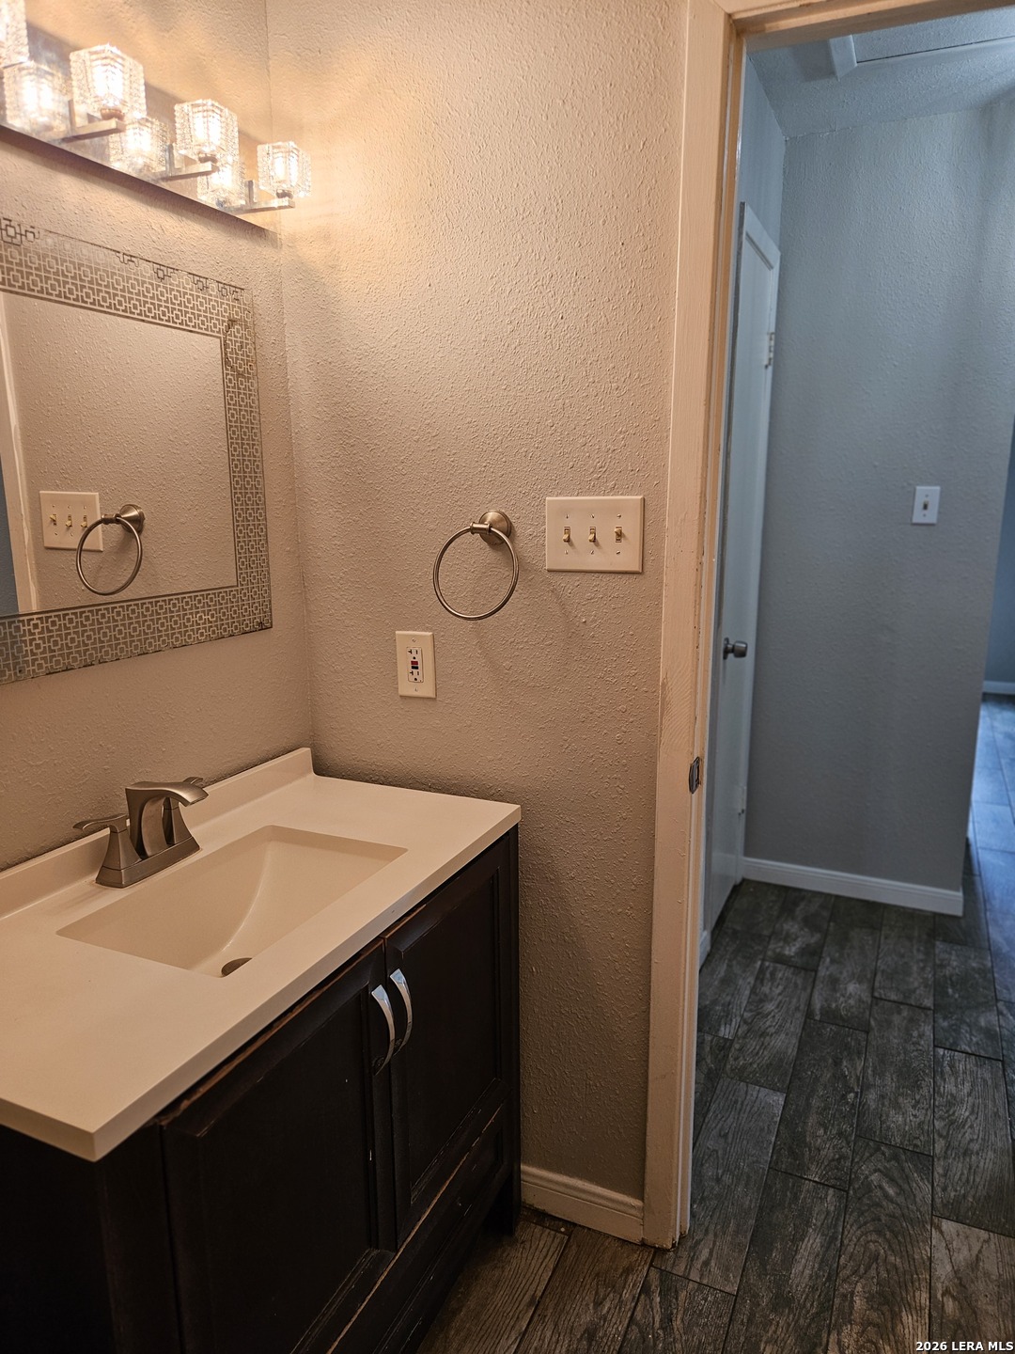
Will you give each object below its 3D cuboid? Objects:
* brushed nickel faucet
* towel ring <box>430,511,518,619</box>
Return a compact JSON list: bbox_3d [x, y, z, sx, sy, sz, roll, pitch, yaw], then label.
[{"bbox_3d":[-0.521,0.228,1.377,0.142,0.142,0.248,5,13,24],"label":"brushed nickel faucet"},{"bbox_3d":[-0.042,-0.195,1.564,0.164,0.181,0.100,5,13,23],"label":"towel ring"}]

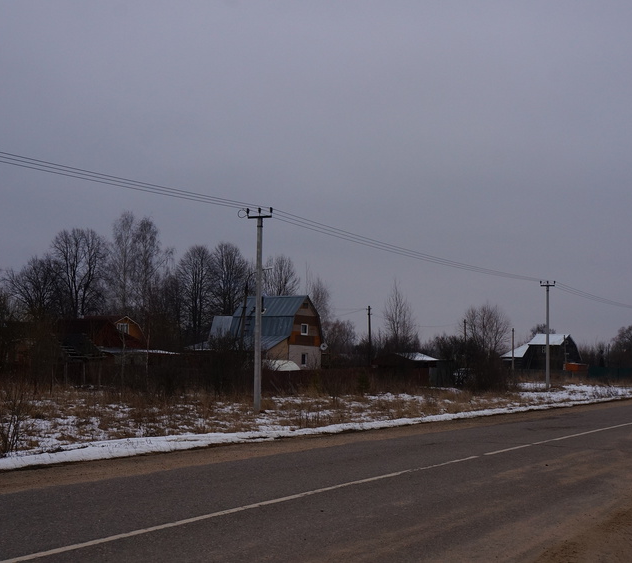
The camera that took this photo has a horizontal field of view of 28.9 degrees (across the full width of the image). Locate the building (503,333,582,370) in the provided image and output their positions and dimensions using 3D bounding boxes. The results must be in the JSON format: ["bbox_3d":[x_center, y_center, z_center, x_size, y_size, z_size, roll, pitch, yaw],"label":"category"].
[{"bbox_3d":[38.603,12.527,209.788,7.200,6.900,11.500,4,-5,-42],"label":"building"}]

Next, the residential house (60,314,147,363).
[{"bbox_3d":[-17.049,5.494,97.840,5.300,5.559,6.000,-1,-4,24],"label":"residential house"}]

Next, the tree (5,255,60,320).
[{"bbox_3d":[-32.375,3.766,139.585,6.200,13.500,6.000,2,-4,-13],"label":"tree"}]

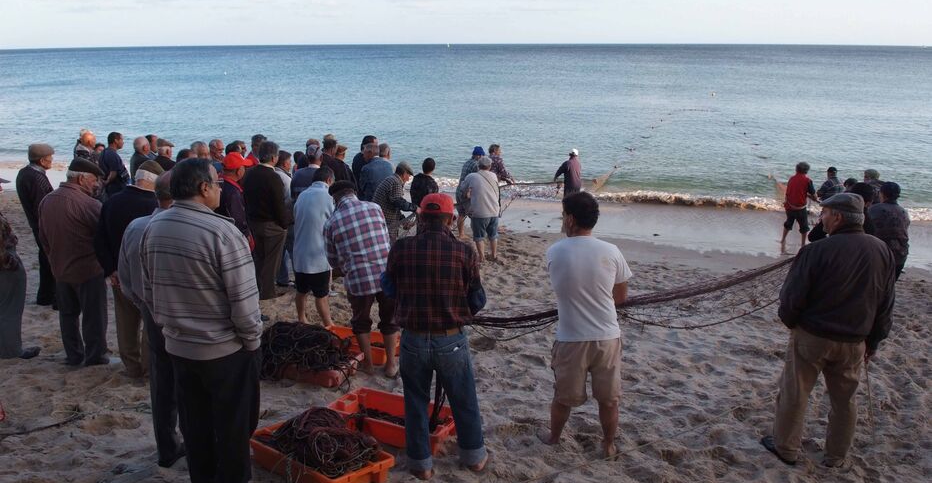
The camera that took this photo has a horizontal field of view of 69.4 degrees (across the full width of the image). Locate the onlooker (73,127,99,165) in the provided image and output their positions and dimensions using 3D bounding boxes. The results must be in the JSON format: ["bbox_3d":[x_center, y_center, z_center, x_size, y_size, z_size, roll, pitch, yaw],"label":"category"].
[{"bbox_3d":[-5.295,-0.673,9.388,0.520,1.700,0.340,12,20,36],"label":"onlooker"}]

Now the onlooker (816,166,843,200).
[{"bbox_3d":[7.874,-0.817,14.661,0.580,1.650,0.480,-8,18,-26],"label":"onlooker"}]

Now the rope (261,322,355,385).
[{"bbox_3d":[-1.333,0.886,5.411,0.750,0.420,0.520,5,17,16],"label":"rope"}]

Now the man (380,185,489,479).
[{"bbox_3d":[-0.158,0.552,3.870,0.590,1.711,0.420,2,16,8],"label":"man"}]

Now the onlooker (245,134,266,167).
[{"bbox_3d":[-2.712,-0.551,8.897,0.520,1.720,0.380,15,22,43],"label":"onlooker"}]

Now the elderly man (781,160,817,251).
[{"bbox_3d":[6.234,-0.636,12.615,0.580,1.700,0.480,8,18,24],"label":"elderly man"}]

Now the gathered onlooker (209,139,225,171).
[{"bbox_3d":[-3.228,-0.467,8.637,0.350,1.680,0.500,-6,18,-21],"label":"gathered onlooker"}]

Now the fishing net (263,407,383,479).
[{"bbox_3d":[-0.827,1.136,3.905,0.620,0.310,0.410,14,21,40],"label":"fishing net"}]

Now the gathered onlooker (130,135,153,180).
[{"bbox_3d":[-3.937,-0.433,8.239,0.500,1.700,0.360,13,20,36],"label":"gathered onlooker"}]

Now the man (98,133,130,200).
[{"bbox_3d":[-5.064,-0.696,9.694,0.500,1.740,0.340,10,19,31],"label":"man"}]

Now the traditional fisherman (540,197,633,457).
[{"bbox_3d":[0.742,0.517,4.141,0.530,1.687,0.380,-3,17,-12],"label":"traditional fisherman"}]

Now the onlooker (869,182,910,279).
[{"bbox_3d":[5.182,0.082,8.254,0.520,1.660,0.420,-3,17,-10],"label":"onlooker"}]

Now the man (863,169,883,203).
[{"bbox_3d":[6.345,-0.289,10.530,0.540,1.690,0.350,1,16,2],"label":"man"}]

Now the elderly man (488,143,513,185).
[{"bbox_3d":[0.604,-0.912,12.232,0.620,1.720,0.520,-4,17,-14],"label":"elderly man"}]

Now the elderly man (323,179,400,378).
[{"bbox_3d":[-0.823,0.281,5.340,0.560,1.560,0.560,-8,18,-24],"label":"elderly man"}]

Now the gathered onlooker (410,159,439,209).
[{"bbox_3d":[-0.549,-0.340,9.123,0.470,1.580,0.340,5,17,17],"label":"gathered onlooker"}]

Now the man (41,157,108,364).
[{"bbox_3d":[-3.027,0.181,5.278,0.540,1.680,0.400,0,16,2],"label":"man"}]

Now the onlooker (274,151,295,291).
[{"bbox_3d":[-2.266,-0.276,8.355,0.500,1.700,0.340,11,19,33],"label":"onlooker"}]

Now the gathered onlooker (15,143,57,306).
[{"bbox_3d":[-4.396,-0.148,6.888,0.380,1.690,0.500,-12,20,-36],"label":"gathered onlooker"}]

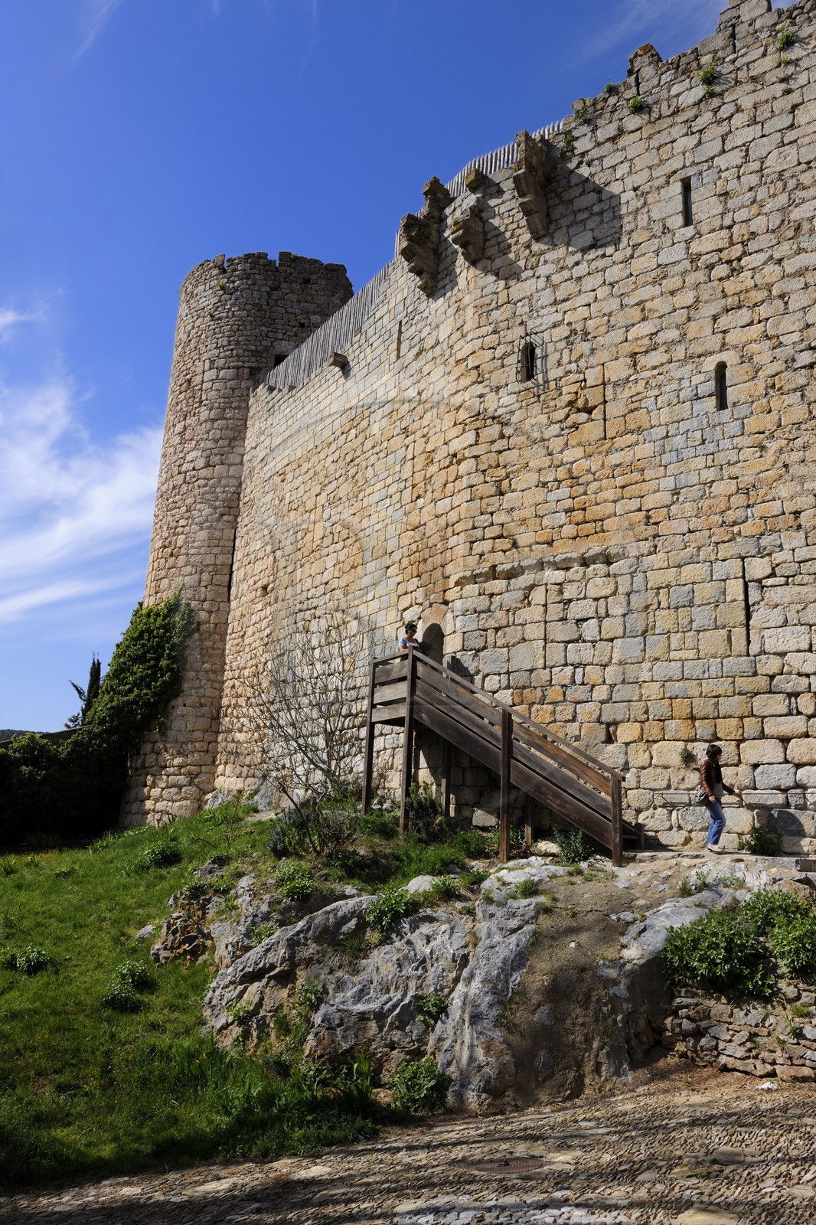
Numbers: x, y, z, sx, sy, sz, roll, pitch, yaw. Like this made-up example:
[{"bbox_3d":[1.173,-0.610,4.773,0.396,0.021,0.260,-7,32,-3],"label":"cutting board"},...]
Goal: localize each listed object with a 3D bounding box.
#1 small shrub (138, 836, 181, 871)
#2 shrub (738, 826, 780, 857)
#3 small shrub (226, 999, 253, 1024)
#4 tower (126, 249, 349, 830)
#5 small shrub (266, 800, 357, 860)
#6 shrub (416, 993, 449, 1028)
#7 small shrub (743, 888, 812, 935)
[{"bbox_3d":[-4.483,4.356,17.203,0.780,0.580,0.650,6,-16,-13],"label":"small shrub"},{"bbox_3d":[5.275,3.454,14.294,0.620,0.450,0.420,-3,-17,20],"label":"shrub"},{"bbox_3d":[-1.491,3.540,8.437,0.250,0.220,0.200,5,-16,-8],"label":"small shrub"},{"bbox_3d":[-5.353,-2.252,31.475,5.750,18.400,5.750,6,-16,-10],"label":"tower"},{"bbox_3d":[-1.635,3.686,16.124,1.450,0.950,1.100,4,-16,-5],"label":"small shrub"},{"bbox_3d":[0.266,4.337,10.400,0.365,0.379,0.292,2,-15,0],"label":"shrub"},{"bbox_3d":[4.574,3.705,11.800,0.853,0.558,0.725,2,-15,0],"label":"small shrub"}]

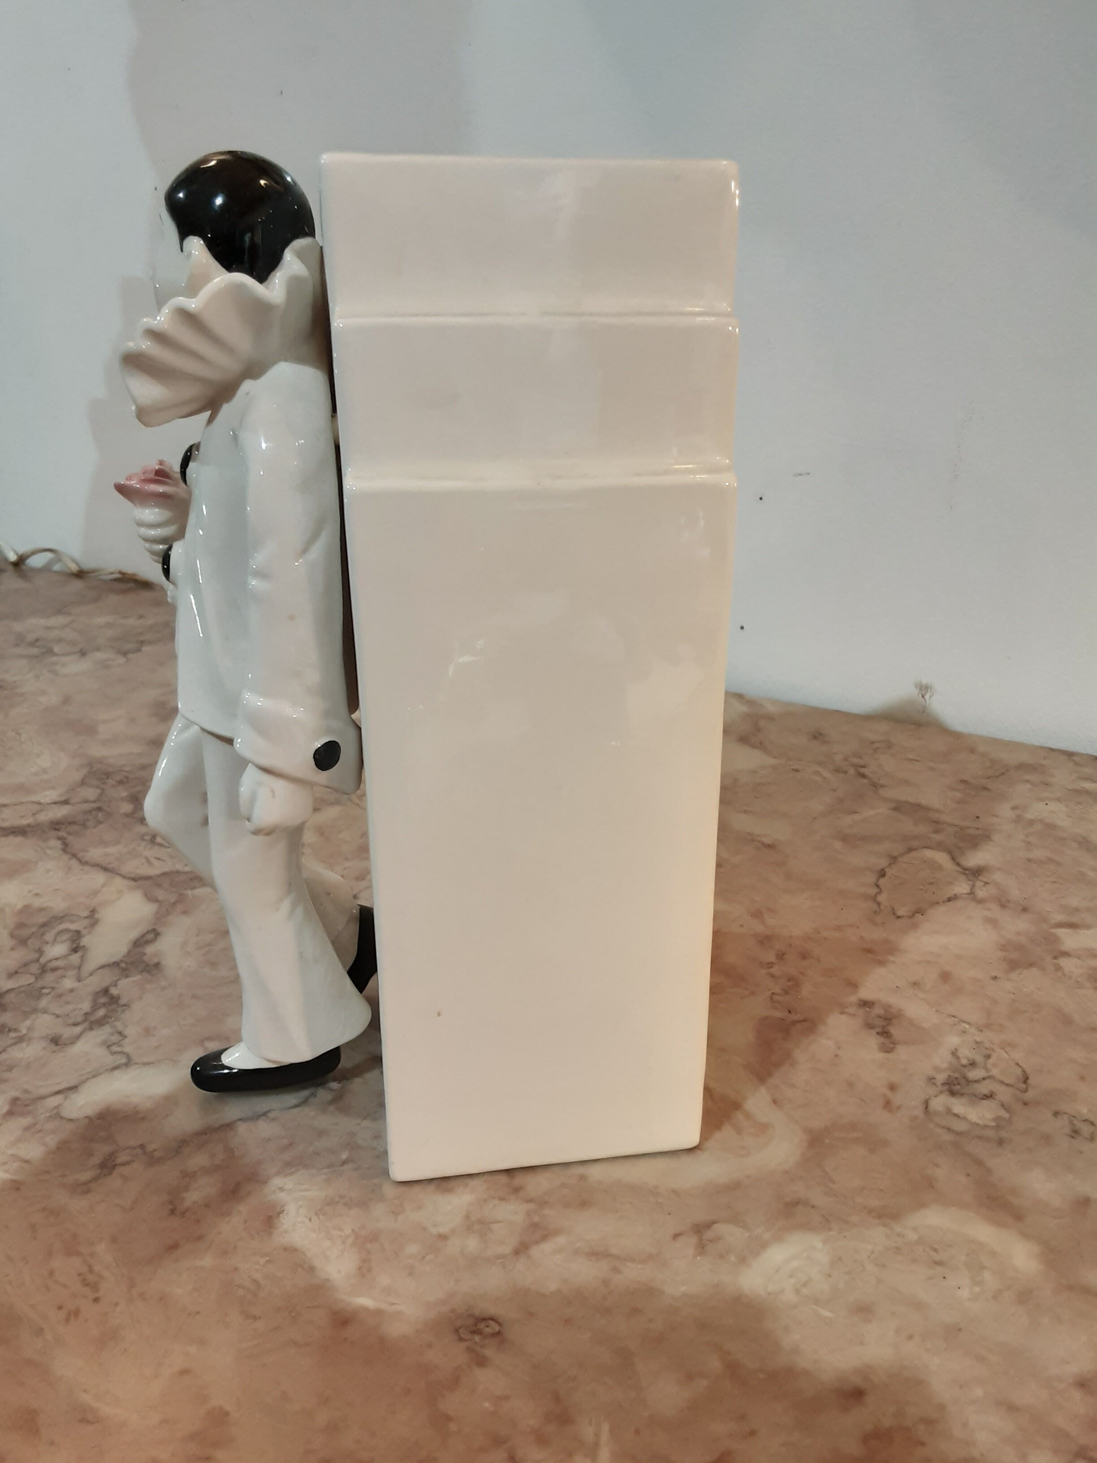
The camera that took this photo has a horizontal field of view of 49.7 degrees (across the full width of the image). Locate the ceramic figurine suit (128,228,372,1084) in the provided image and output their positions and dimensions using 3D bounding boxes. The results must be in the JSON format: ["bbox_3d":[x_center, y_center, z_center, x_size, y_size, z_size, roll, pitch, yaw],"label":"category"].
[{"bbox_3d":[-0.098,-0.016,0.380,0.072,0.266,0.090,-3,21,-8],"label":"ceramic figurine suit"}]

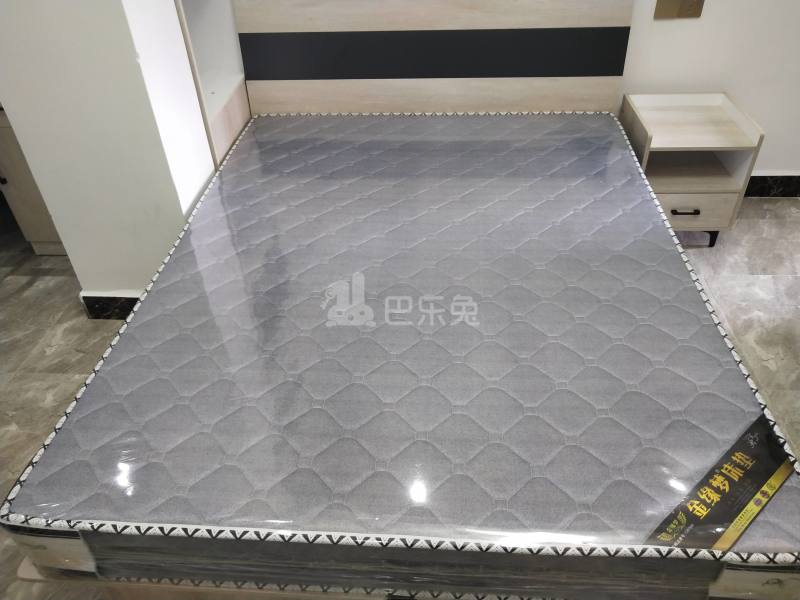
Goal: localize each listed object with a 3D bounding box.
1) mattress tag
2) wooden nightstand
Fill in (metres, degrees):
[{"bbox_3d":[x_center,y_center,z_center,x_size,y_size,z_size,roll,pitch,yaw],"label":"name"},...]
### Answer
[{"bbox_3d":[0.624,0.352,1.287,0.450,0.010,0.107,-29,43,-32],"label":"mattress tag"},{"bbox_3d":[1.100,-0.513,2.754,0.400,0.470,0.415,1,36,4],"label":"wooden nightstand"}]

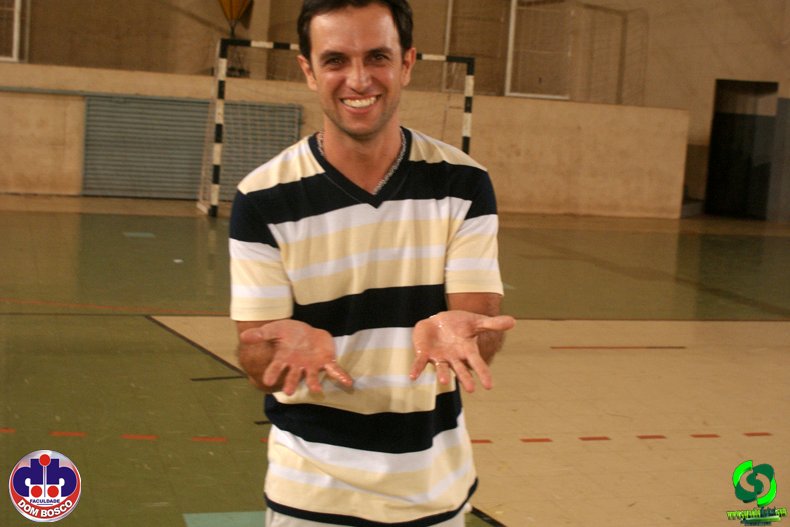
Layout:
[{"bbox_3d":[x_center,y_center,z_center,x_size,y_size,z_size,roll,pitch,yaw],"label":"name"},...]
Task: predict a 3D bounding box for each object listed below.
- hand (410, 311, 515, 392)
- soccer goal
[{"bbox_3d":[0.091,0.119,1.540,0.138,0.062,0.165,-7,30,1],"label":"hand"},{"bbox_3d":[-0.743,-1.639,14.373,3.160,2.080,1.100,1,9,-16],"label":"soccer goal"}]

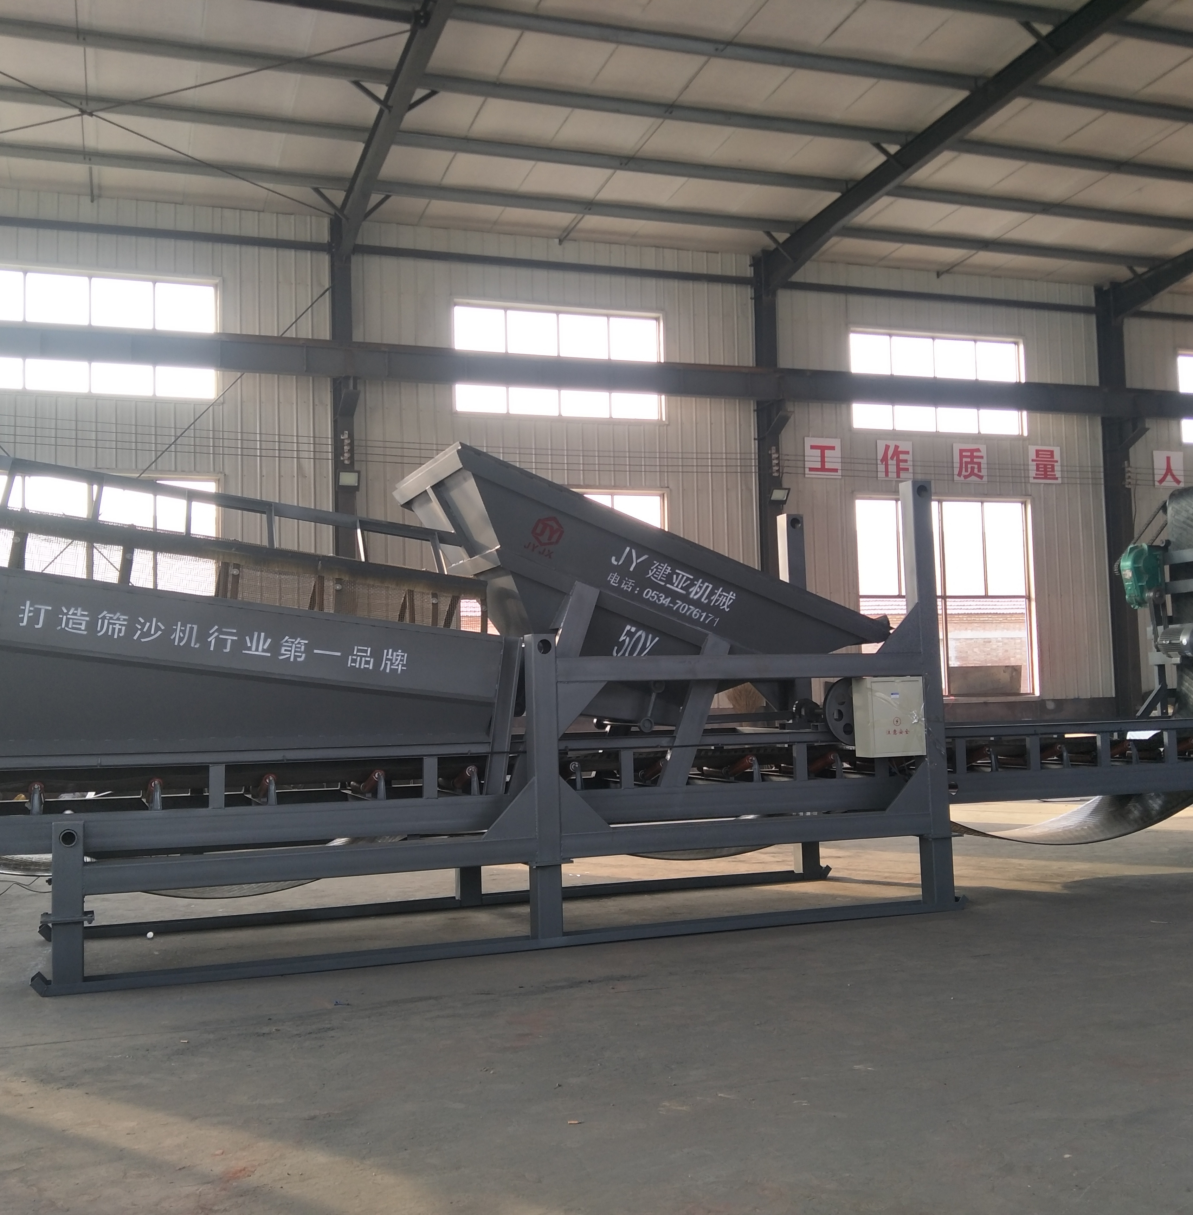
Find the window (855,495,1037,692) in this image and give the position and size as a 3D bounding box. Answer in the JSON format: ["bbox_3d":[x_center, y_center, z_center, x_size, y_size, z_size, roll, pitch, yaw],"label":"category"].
[{"bbox_3d":[5.346,-0.141,17.073,3.070,3.060,0.140,0,-4,-16],"label":"window"}]

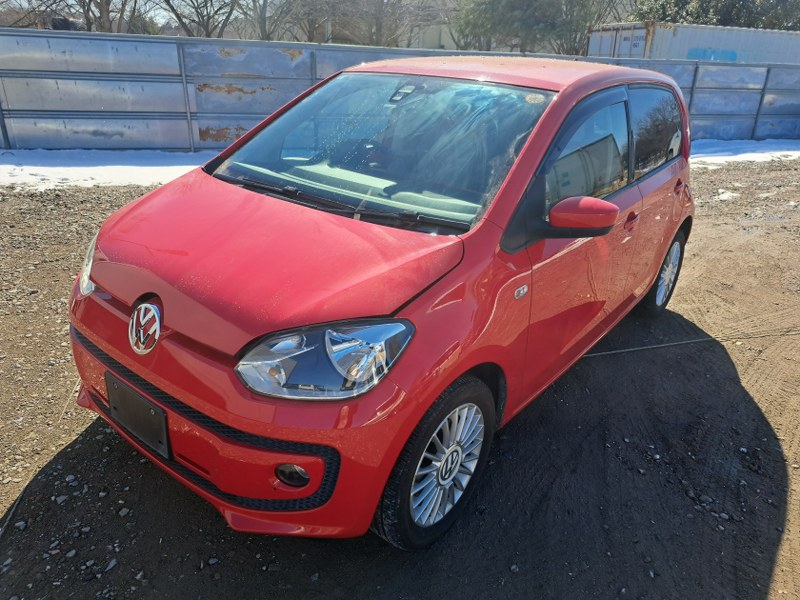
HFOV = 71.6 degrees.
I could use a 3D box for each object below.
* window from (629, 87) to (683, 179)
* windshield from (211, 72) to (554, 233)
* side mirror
[{"bbox_3d":[1.306,-0.880,2.810,0.060,0.400,0.730,-2,14,41],"label":"window"},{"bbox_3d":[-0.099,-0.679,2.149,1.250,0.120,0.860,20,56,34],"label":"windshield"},{"bbox_3d":[0.573,-0.262,1.754,0.195,0.140,0.120,14,25,23],"label":"side mirror"}]

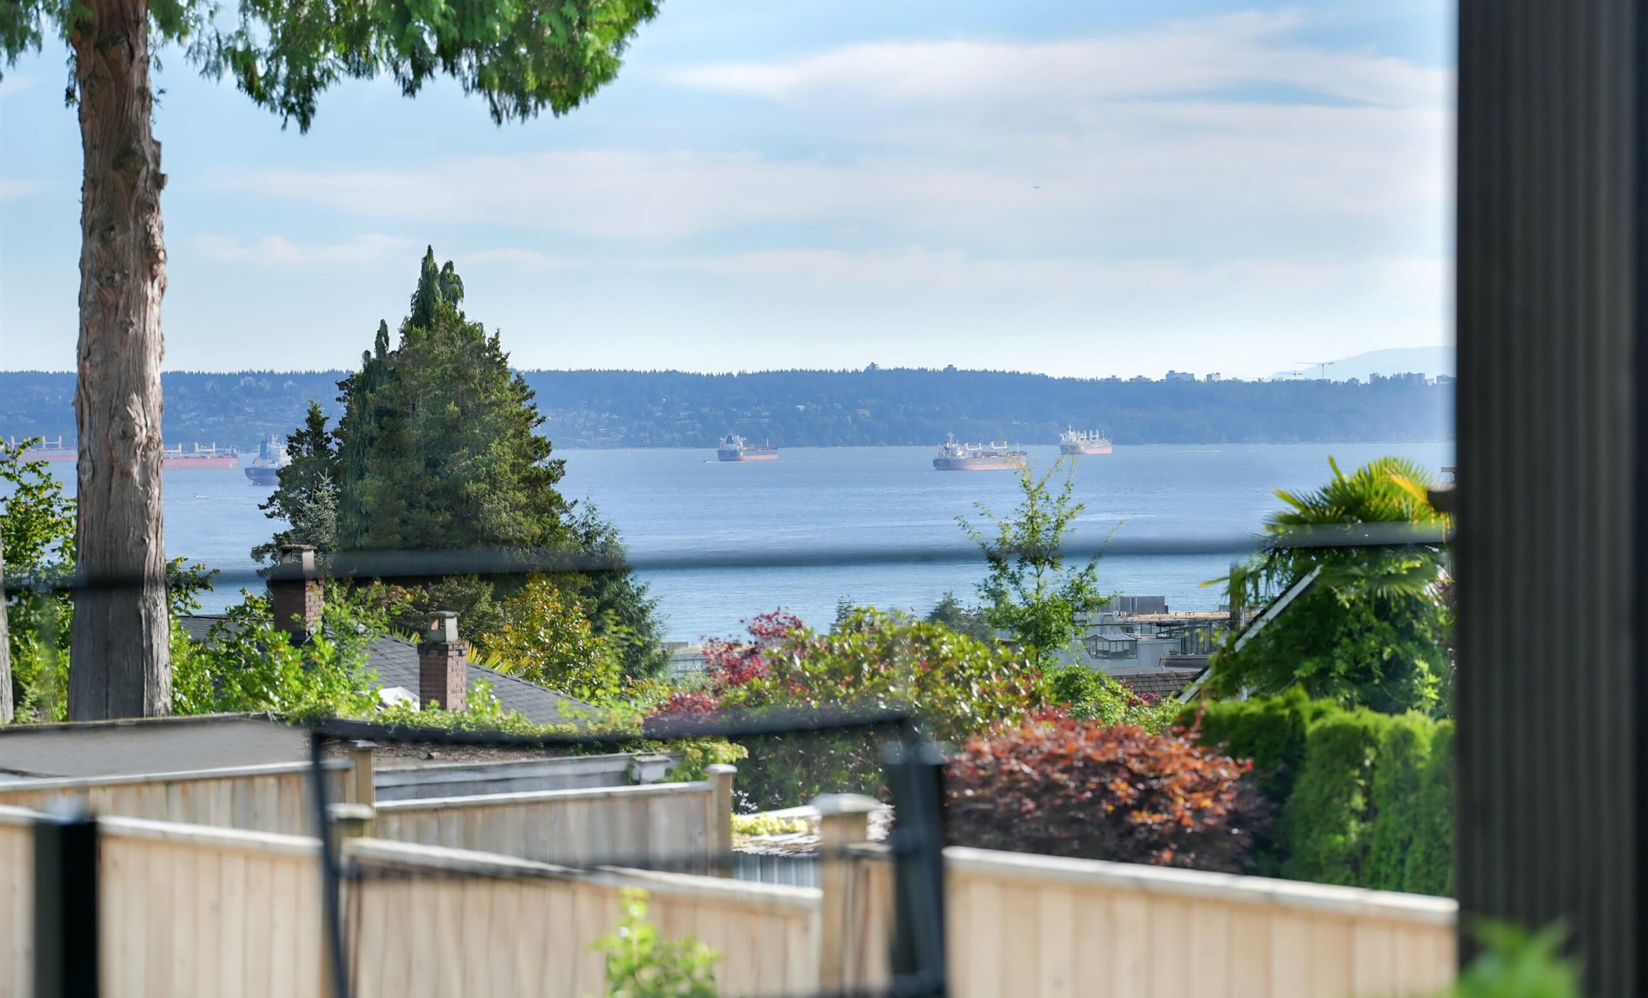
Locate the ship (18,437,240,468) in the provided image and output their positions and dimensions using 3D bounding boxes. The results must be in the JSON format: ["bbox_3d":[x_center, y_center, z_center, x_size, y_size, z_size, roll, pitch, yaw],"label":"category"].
[{"bbox_3d":[-752.650,-49.896,5250.000,190.000,36.000,32.000,0,1,-14],"label":"ship"}]

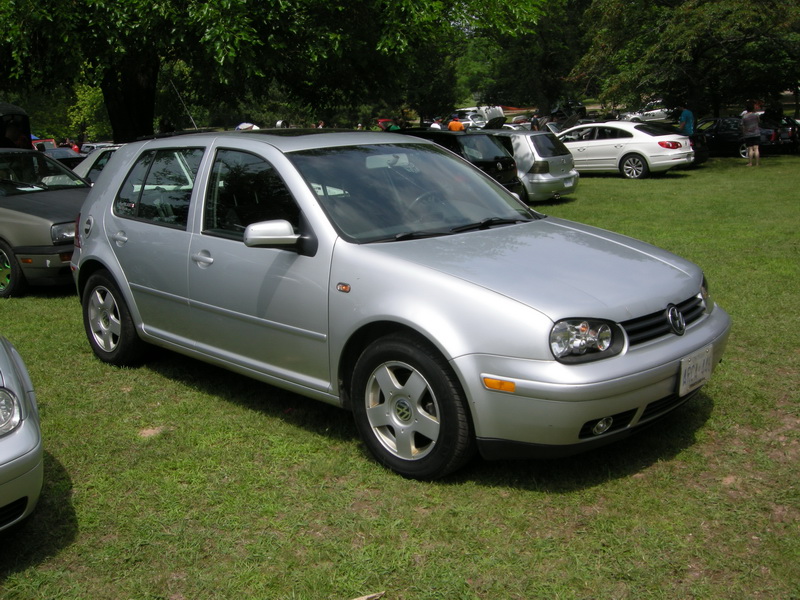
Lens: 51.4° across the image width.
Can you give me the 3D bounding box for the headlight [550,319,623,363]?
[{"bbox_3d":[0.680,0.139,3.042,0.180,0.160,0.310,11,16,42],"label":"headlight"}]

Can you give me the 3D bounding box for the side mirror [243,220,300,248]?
[{"bbox_3d":[-0.592,-0.299,3.787,0.130,0.130,0.240,10,16,42],"label":"side mirror"}]

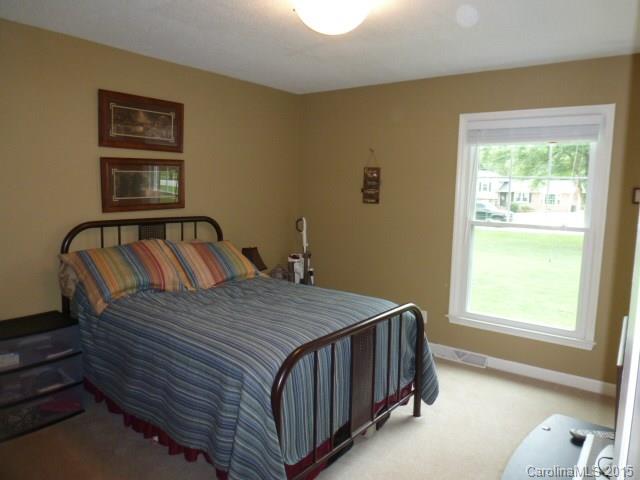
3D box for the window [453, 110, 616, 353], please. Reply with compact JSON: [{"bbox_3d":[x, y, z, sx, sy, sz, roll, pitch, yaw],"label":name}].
[{"bbox_3d":[1.618,-0.110,3.529,1.115,1.788,0.110,6,10,34],"label":"window"}]

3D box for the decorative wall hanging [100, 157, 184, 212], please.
[{"bbox_3d":[-1.285,-0.408,3.278,0.030,0.376,0.703,6,10,34],"label":"decorative wall hanging"}]

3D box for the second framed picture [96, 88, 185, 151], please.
[{"bbox_3d":[-1.277,-0.840,3.225,0.030,0.376,0.713,6,10,34],"label":"second framed picture"}]

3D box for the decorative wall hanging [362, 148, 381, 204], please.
[{"bbox_3d":[0.499,-0.597,4.198,0.174,0.528,0.025,6,10,34],"label":"decorative wall hanging"}]

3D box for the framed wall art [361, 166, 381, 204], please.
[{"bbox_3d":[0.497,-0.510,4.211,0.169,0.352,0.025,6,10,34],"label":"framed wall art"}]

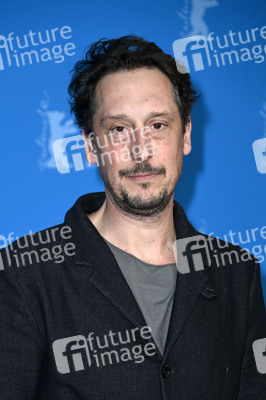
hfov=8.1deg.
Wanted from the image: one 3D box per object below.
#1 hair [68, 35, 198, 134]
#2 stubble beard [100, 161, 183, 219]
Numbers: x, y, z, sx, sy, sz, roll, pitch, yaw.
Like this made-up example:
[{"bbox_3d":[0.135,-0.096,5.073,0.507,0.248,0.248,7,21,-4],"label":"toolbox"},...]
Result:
[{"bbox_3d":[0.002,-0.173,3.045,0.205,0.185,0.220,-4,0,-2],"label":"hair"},{"bbox_3d":[0.013,-0.017,2.970,0.126,0.089,0.090,-4,0,-2],"label":"stubble beard"}]

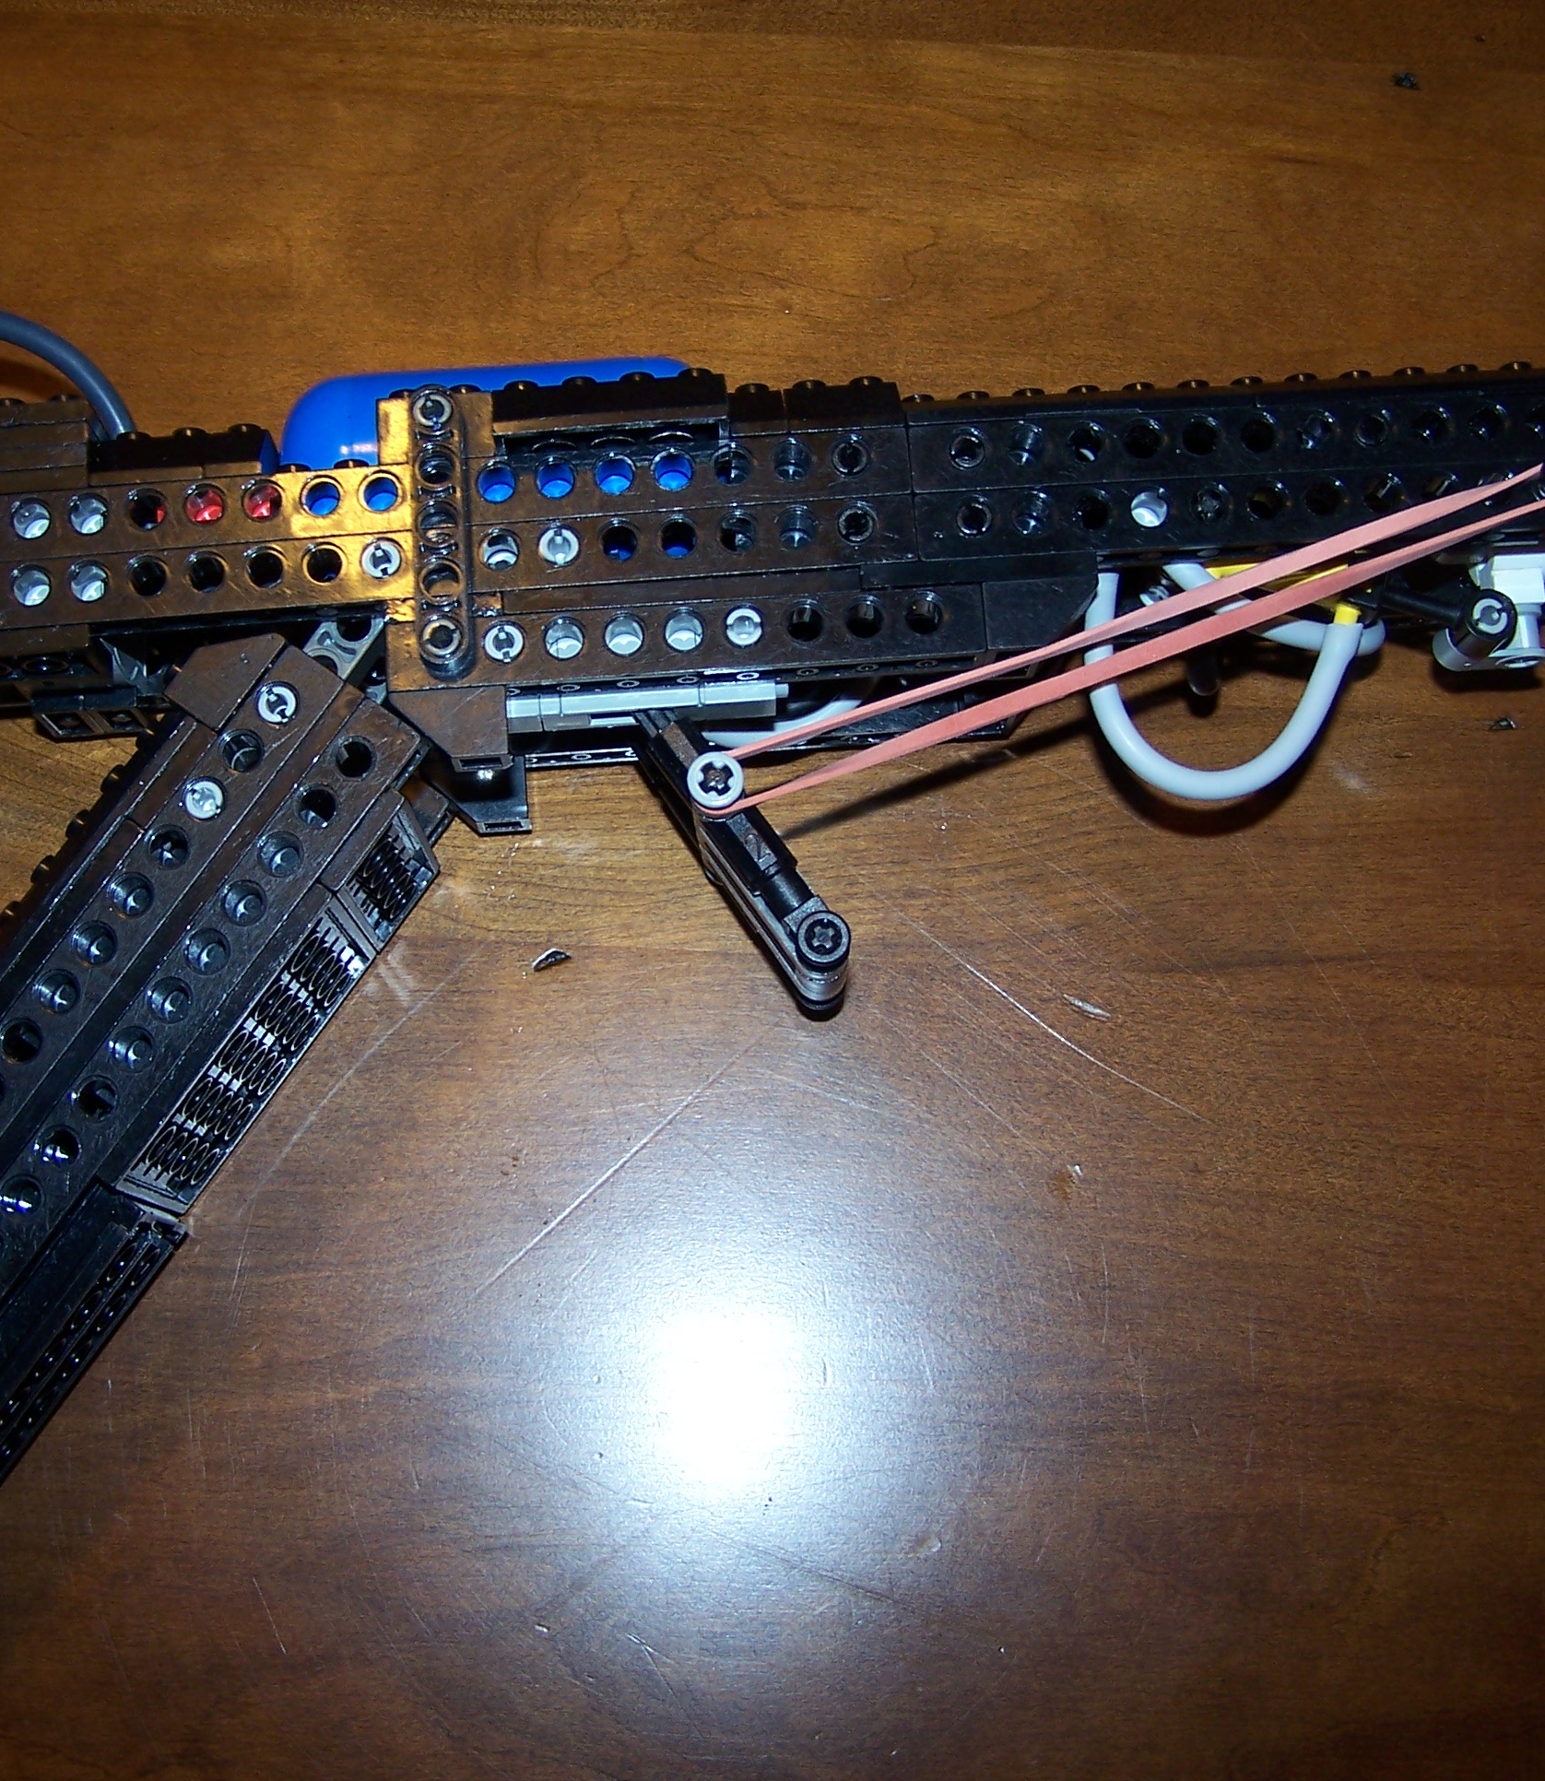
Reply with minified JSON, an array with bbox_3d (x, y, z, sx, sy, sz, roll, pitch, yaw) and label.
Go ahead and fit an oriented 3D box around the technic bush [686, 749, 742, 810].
[{"bbox_3d":[-0.007,-0.014,0.346,0.007,0.008,0.007,-4,78,0],"label":"technic bush"}]

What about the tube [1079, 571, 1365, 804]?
[{"bbox_3d":[0.063,-0.029,0.362,0.039,0.012,0.033,-4,78,0],"label":"tube"}]

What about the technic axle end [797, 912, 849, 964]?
[{"bbox_3d":[0.007,0.007,0.353,0.007,0.008,0.007,-4,78,0],"label":"technic axle end"}]

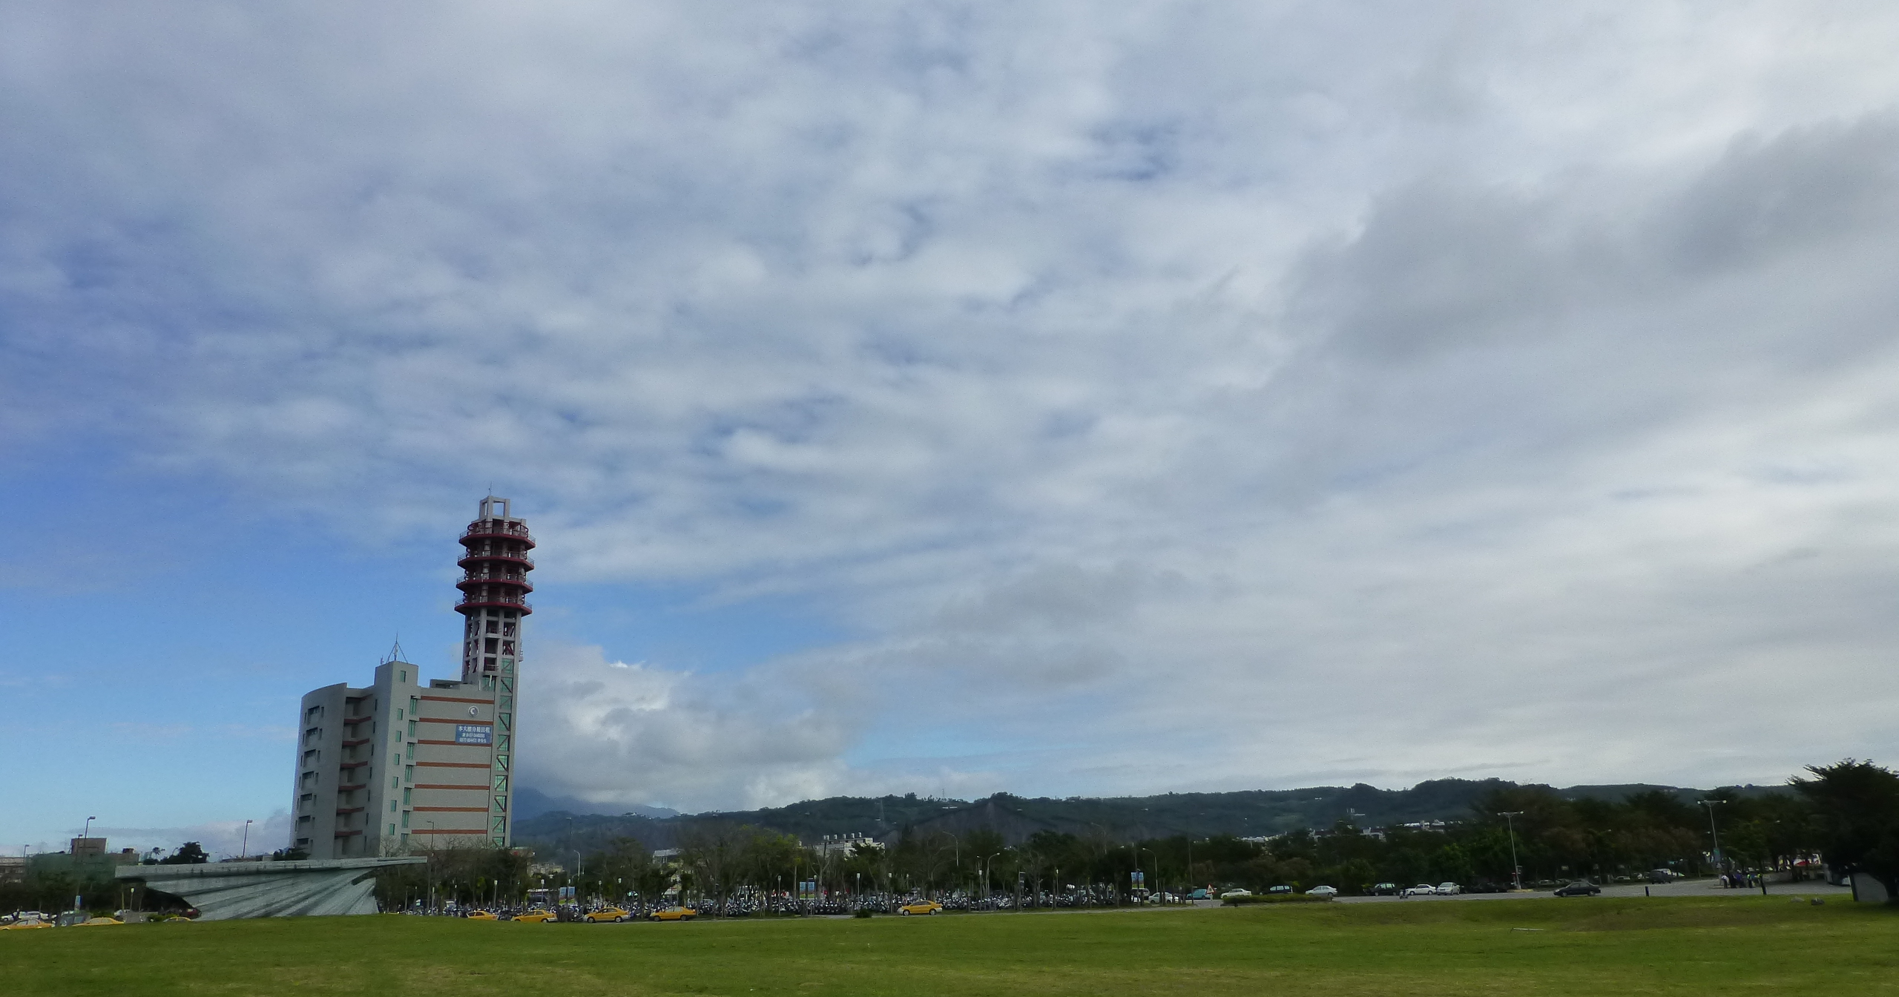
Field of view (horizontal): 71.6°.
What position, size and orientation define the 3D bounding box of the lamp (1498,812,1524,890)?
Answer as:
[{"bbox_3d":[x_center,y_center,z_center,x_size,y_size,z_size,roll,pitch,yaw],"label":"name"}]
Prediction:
[{"bbox_3d":[74.560,46.620,174.000,3.400,10.040,3.000,-11,-19,31],"label":"lamp"}]

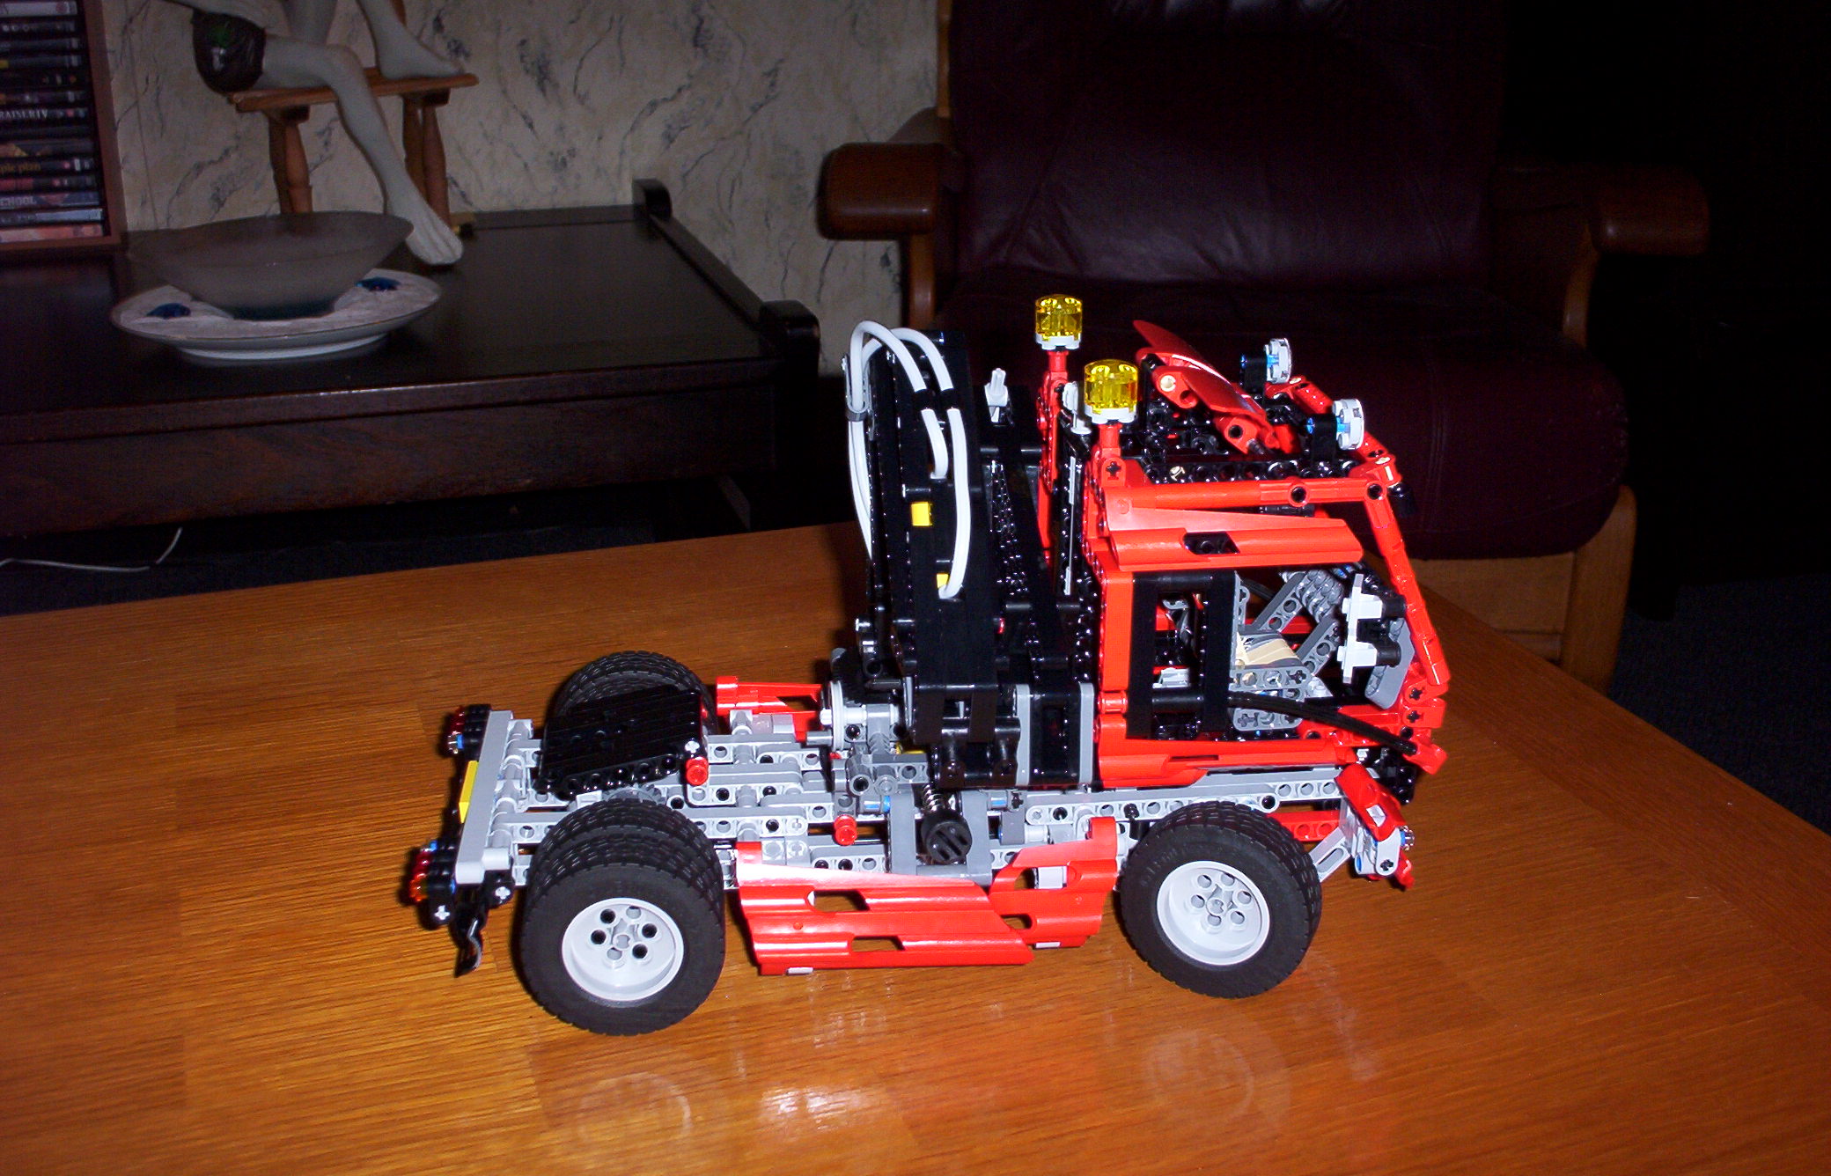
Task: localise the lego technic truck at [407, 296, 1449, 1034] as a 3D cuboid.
[{"bbox_3d":[0.003,0.012,0.645,0.341,0.208,0.164,-2,22,-7],"label":"lego technic truck"}]

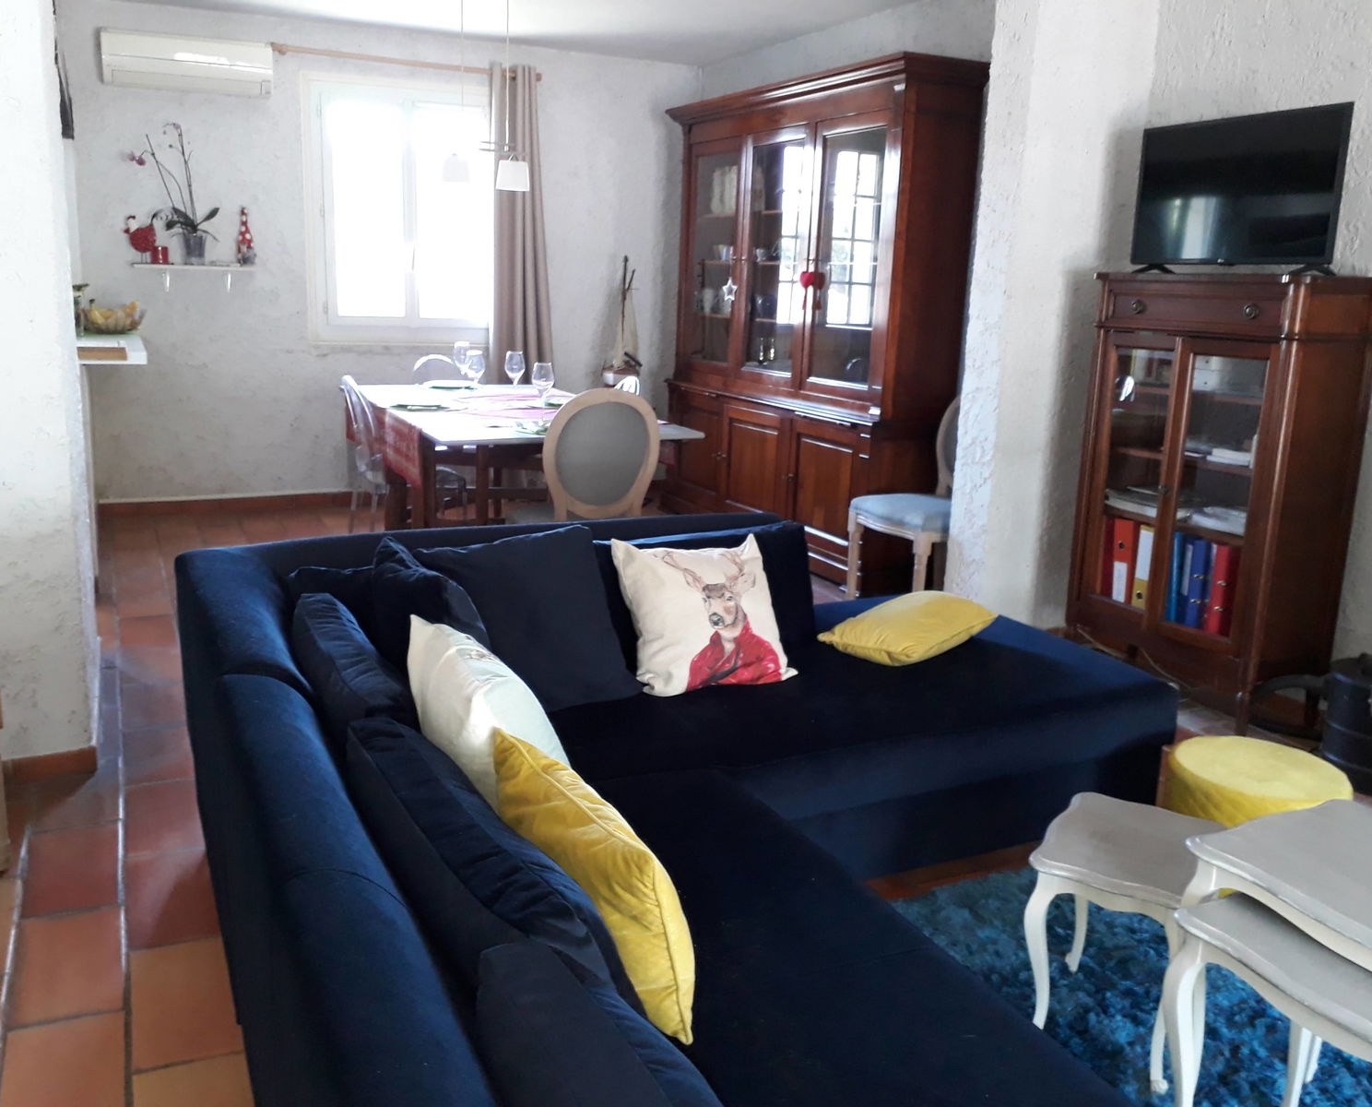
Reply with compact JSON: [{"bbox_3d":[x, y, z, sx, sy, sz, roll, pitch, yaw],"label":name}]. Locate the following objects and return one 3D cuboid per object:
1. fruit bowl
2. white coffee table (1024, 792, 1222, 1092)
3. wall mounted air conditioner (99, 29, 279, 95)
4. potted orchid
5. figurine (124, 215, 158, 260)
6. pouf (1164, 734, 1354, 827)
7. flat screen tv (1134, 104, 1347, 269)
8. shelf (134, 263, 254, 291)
[{"bbox_3d":[-2.705,-1.113,5.439,0.285,0.150,0.285,-5,15,-26],"label":"fruit bowl"},{"bbox_3d":[0.792,0.692,2.063,0.290,0.370,0.355,11,16,33],"label":"white coffee table"},{"bbox_3d":[-2.416,-2.364,5.597,0.750,0.250,0.190,-5,15,-26],"label":"wall mounted air conditioner"},{"bbox_3d":[-2.558,-1.808,5.795,0.380,0.680,0.240,-5,15,-26],"label":"potted orchid"},{"bbox_3d":[-2.736,-1.579,5.787,0.160,0.225,0.080,-5,15,-26],"label":"figurine"},{"bbox_3d":[1.242,0.620,2.534,0.355,0.330,0.355,2,13,0],"label":"pouf"},{"bbox_3d":[1.657,-1.081,3.459,0.080,0.435,0.735,-5,15,-24],"label":"flat screen tv"},{"bbox_3d":[-2.470,-1.390,5.816,0.575,0.140,0.190,-5,15,-26],"label":"shelf"}]

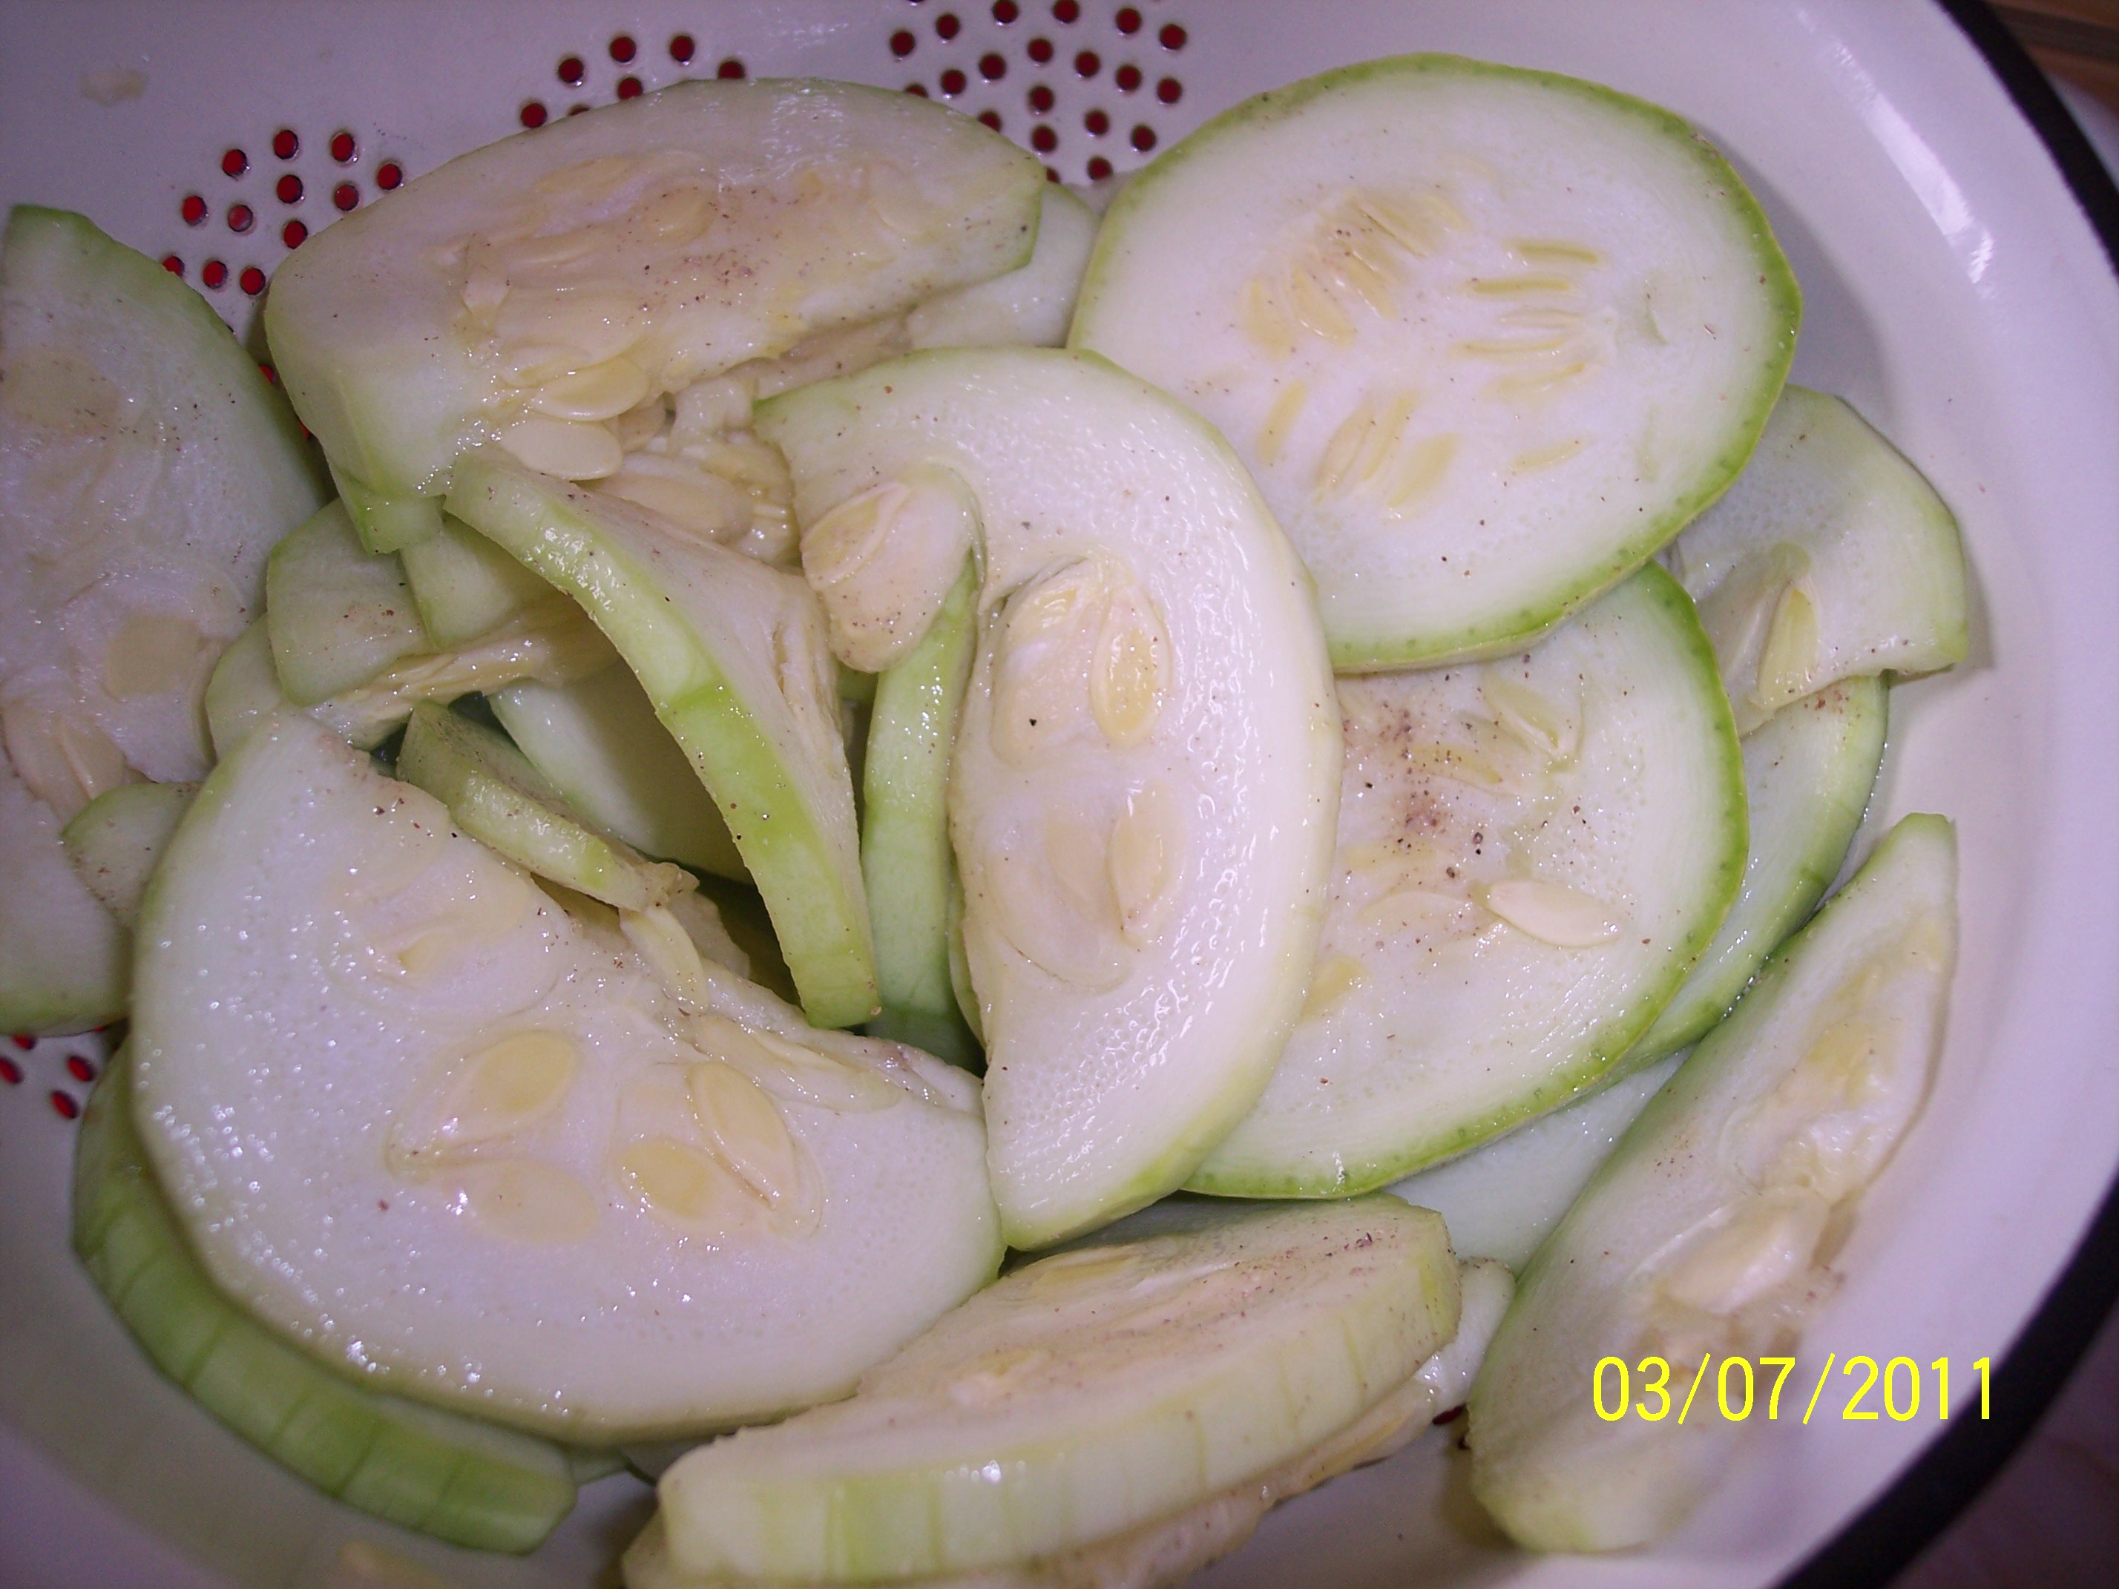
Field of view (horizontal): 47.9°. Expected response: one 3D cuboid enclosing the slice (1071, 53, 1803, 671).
[{"bbox_3d":[0.044,-0.051,0.289,0.090,0.008,0.078,-12,73,11],"label":"slice"}]

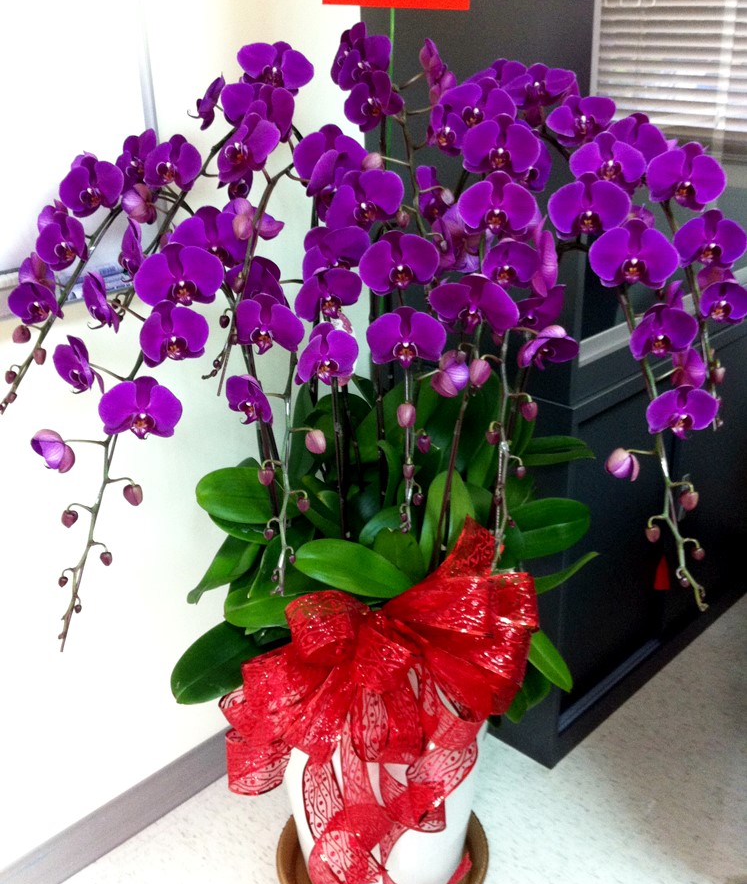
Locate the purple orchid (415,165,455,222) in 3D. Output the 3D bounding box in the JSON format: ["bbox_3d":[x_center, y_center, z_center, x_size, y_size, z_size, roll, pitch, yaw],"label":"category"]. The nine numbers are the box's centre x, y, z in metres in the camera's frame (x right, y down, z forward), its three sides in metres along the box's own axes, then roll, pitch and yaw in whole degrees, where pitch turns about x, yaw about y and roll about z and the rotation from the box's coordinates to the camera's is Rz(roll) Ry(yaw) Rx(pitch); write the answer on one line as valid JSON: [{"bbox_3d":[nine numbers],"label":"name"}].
[{"bbox_3d":[0.080,-0.314,1.280,0.045,0.070,0.080,26,20,39],"label":"purple orchid"}]

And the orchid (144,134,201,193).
[{"bbox_3d":[-0.264,-0.367,1.330,0.079,0.074,0.040,14,14,21],"label":"orchid"}]

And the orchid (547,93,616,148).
[{"bbox_3d":[0.266,-0.408,1.290,0.088,0.067,0.040,-12,18,11],"label":"orchid"}]

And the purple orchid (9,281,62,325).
[{"bbox_3d":[-0.401,-0.165,1.200,0.074,0.055,0.035,9,27,23],"label":"purple orchid"}]

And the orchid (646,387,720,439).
[{"bbox_3d":[0.392,-0.037,1.280,0.088,0.060,0.042,2,29,14],"label":"orchid"}]

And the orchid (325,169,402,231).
[{"bbox_3d":[-0.011,-0.283,1.180,0.092,0.072,0.040,-18,23,8],"label":"orchid"}]

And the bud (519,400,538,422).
[{"bbox_3d":[0.173,-0.034,1.130,0.021,0.022,0.021,-2,25,0],"label":"bud"}]

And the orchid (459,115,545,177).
[{"bbox_3d":[0.159,-0.365,1.250,0.097,0.076,0.040,8,21,5],"label":"orchid"}]

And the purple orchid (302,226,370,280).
[{"bbox_3d":[-0.047,-0.240,1.280,0.086,0.074,0.042,-21,27,1],"label":"purple orchid"}]

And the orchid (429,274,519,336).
[{"bbox_3d":[0.116,-0.157,1.160,0.102,0.066,0.043,6,30,2],"label":"orchid"}]

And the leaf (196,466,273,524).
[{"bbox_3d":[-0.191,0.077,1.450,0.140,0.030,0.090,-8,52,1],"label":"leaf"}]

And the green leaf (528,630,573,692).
[{"bbox_3d":[0.263,0.325,1.500,0.085,0.065,0.050,12,28,27],"label":"green leaf"}]

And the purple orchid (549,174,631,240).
[{"bbox_3d":[0.236,-0.260,1.110,0.089,0.071,0.035,2,25,7],"label":"purple orchid"}]

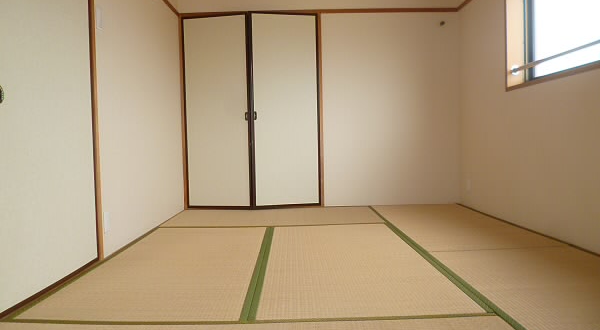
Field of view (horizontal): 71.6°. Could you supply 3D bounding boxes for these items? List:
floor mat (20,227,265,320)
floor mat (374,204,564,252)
[{"bbox_3d":[-0.625,0.517,2.306,0.793,0.028,1.666,-1,3,-1],"label":"floor mat"},{"bbox_3d":[1.092,0.437,3.155,0.832,0.028,1.615,-1,3,-1],"label":"floor mat"}]

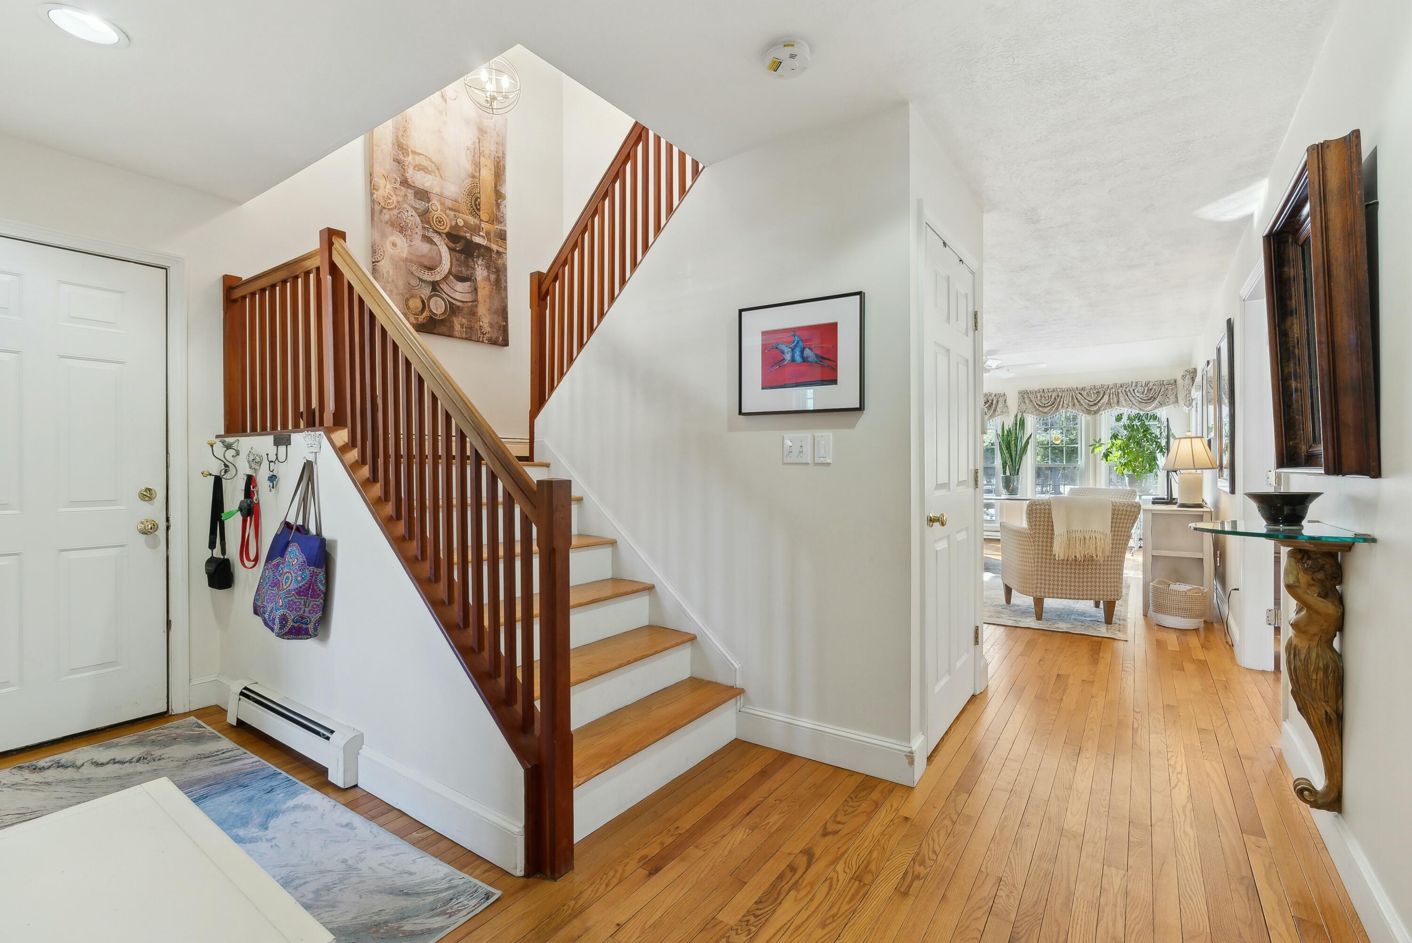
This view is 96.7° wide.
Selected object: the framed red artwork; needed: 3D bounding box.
[{"bbox_3d":[0.365,-0.446,2.462,0.525,0.430,0.028,0,1,35],"label":"framed red artwork"}]

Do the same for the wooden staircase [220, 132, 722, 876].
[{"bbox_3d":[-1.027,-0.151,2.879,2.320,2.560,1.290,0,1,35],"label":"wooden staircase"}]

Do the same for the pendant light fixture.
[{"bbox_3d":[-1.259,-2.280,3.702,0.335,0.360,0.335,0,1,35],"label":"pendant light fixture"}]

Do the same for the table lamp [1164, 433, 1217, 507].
[{"bbox_3d":[3.708,0.002,4.803,0.410,0.560,0.410,0,1,35],"label":"table lamp"}]

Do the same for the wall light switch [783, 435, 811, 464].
[{"bbox_3d":[0.358,-0.087,2.479,0.117,0.116,0.018,0,1,35],"label":"wall light switch"}]

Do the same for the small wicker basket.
[{"bbox_3d":[3.353,0.932,4.454,0.350,0.310,0.270,0,1,35],"label":"small wicker basket"}]

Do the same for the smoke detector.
[{"bbox_3d":[0.244,-1.275,1.941,0.145,0.050,0.145,0,1,0],"label":"smoke detector"}]

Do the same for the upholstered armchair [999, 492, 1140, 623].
[{"bbox_3d":[2.719,0.636,4.806,0.740,0.905,0.760,0,1,14],"label":"upholstered armchair"}]

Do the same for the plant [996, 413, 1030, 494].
[{"bbox_3d":[3.619,-0.195,7.410,0.380,0.980,0.360,0,1,35],"label":"plant"}]

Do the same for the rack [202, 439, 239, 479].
[{"bbox_3d":[-2.242,-0.062,2.886,0.150,0.200,0.110,0,1,35],"label":"rack"}]

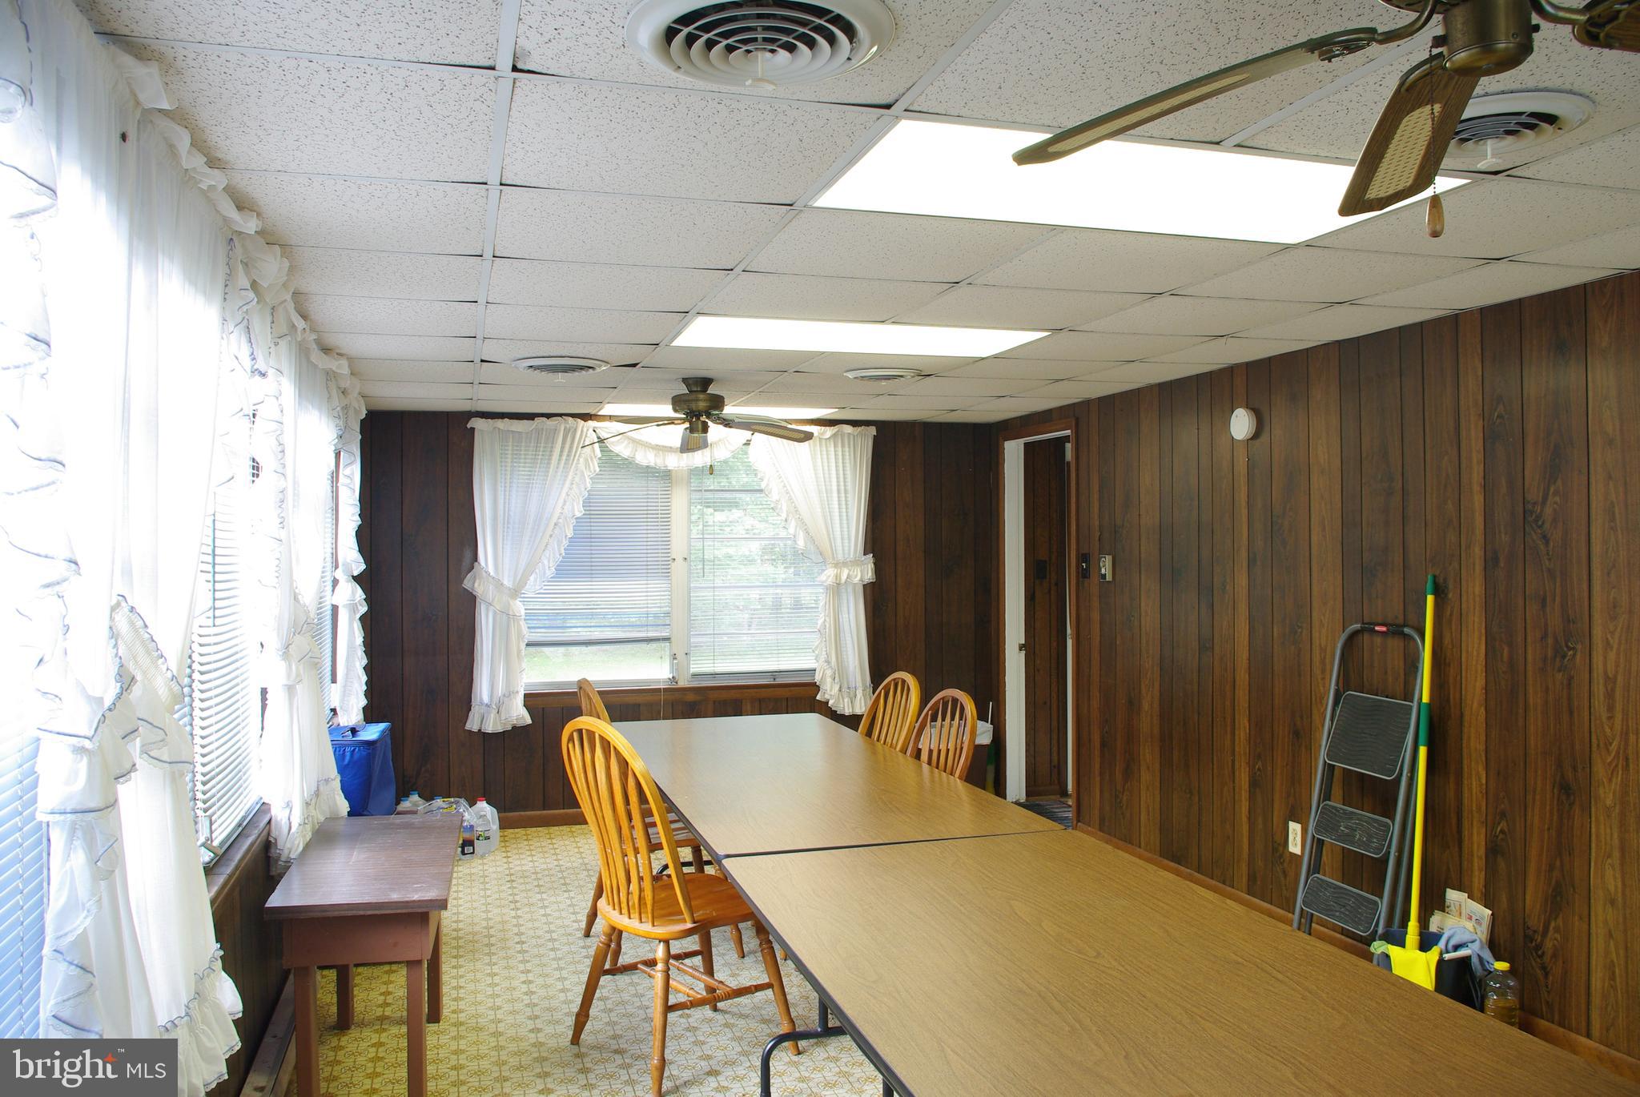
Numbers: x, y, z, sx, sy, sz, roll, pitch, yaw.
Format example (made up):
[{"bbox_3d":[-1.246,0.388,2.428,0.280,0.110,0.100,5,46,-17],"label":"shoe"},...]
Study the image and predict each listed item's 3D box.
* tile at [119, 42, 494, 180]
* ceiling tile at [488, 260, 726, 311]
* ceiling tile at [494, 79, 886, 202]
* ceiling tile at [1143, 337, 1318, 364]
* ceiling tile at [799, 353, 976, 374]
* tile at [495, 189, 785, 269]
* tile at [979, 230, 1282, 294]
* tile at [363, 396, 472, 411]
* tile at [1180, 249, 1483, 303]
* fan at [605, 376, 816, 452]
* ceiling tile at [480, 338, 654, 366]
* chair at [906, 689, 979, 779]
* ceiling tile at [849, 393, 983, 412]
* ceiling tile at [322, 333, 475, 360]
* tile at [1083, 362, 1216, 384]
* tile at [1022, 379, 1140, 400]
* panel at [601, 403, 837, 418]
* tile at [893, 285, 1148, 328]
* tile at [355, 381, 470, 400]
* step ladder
[{"bbox_3d":[-0.829,-0.711,2.041,0.565,0.020,0.589,0,0,-16],"label":"tile"},{"bbox_3d":[-0.594,-0.721,3.370,0.615,0.022,0.603,-1,0,-16],"label":"ceiling tile"},{"bbox_3d":[-0.261,-0.721,2.221,0.605,0.020,0.583,-1,0,-16],"label":"ceiling tile"},{"bbox_3d":[1.527,-0.738,4.567,0.431,0.020,0.585,-1,0,-16],"label":"ceiling tile"},{"bbox_3d":[0.261,-0.726,4.828,0.605,0.020,0.583,-1,0,-16],"label":"ceiling tile"},{"bbox_3d":[-0.426,-0.719,2.786,0.605,0.020,0.583,-1,0,-16],"label":"tile"},{"bbox_3d":[0.758,-0.731,3.133,0.605,0.020,0.583,-1,0,-16],"label":"tile"},{"bbox_3d":[-1.993,-0.705,5.982,0.580,0.020,0.535,-1,0,-16],"label":"tile"},{"bbox_3d":[1.364,-0.739,3.320,0.615,0.022,0.603,-1,0,-16],"label":"tile"},{"bbox_3d":[-0.504,-0.561,5.142,1.040,0.300,1.040,-1,0,-16],"label":"fan"},{"bbox_3d":[-0.924,-0.715,4.487,0.609,0.020,0.589,0,0,-16],"label":"ceiling tile"},{"bbox_3d":[0.190,0.977,4.050,0.560,0.985,0.460,0,0,-19],"label":"chair"},{"bbox_3d":[0.523,-0.730,6.148,0.609,0.020,0.589,0,0,-16],"label":"ceiling tile"},{"bbox_3d":[-1.480,-0.709,4.304,0.546,0.020,0.585,-1,0,-16],"label":"ceiling tile"},{"bbox_3d":[1.361,-0.737,5.135,0.431,0.020,0.585,-1,0,-16],"label":"tile"},{"bbox_3d":[1.195,-0.742,5.761,0.418,0.022,0.603,-1,0,-16],"label":"tile"},{"bbox_3d":[-0.523,-0.727,6.411,1.214,0.030,0.544,-1,0,-16],"label":"panel"},{"bbox_3d":[0.600,-0.733,3.719,0.615,0.022,0.603,-1,0,-16],"label":"tile"},{"bbox_3d":[-1.834,-0.706,5.440,0.580,0.020,0.583,-1,0,-16],"label":"tile"},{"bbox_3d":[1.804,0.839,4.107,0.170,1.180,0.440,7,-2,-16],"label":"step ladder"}]

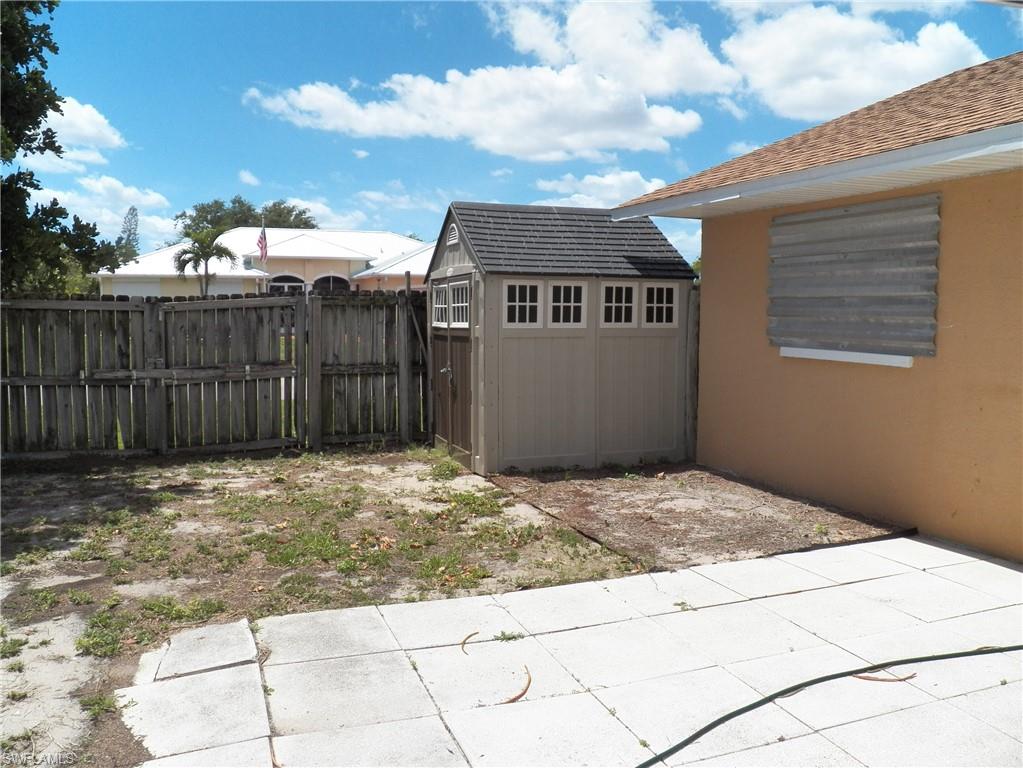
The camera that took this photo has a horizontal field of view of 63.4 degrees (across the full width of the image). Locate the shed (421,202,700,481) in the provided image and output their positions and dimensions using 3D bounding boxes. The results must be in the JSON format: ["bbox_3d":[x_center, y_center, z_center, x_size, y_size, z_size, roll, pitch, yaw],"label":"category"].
[{"bbox_3d":[0.437,-0.566,8.940,2.233,2.658,2.201,-2,5,-20],"label":"shed"}]

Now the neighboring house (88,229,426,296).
[{"bbox_3d":[-11.172,-6.068,46.846,20.564,5.965,14.065,-1,4,-9],"label":"neighboring house"}]

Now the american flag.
[{"bbox_3d":[-12.032,-6.668,40.000,0.500,1.720,0.300,-1,4,-9],"label":"american flag"}]

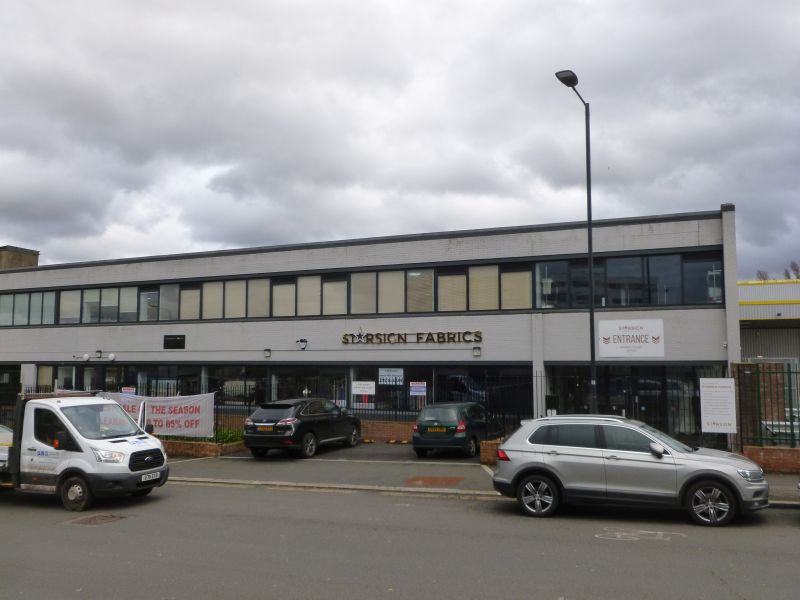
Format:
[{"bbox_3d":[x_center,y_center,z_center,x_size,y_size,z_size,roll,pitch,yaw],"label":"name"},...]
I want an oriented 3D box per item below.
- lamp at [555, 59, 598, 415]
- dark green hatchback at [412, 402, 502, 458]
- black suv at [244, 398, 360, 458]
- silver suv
[{"bbox_3d":[3.520,-0.347,12.667,0.360,8.100,1.400,-4,-6,36],"label":"lamp"},{"bbox_3d":[1.829,3.849,19.625,1.675,1.525,3.840,-5,-7,24],"label":"dark green hatchback"},{"bbox_3d":[-2.963,4.018,20.795,1.885,1.700,4.770,-5,-6,23],"label":"black suv"},{"bbox_3d":[3.871,2.856,11.353,4.486,1.660,1.840,-4,-6,21],"label":"silver suv"}]

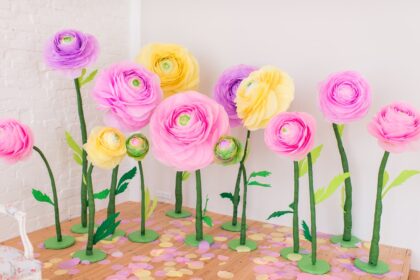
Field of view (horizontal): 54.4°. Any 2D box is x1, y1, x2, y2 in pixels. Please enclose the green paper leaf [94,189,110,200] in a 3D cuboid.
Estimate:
[{"bbox_3d":[-0.778,0.393,2.941,0.115,0.083,0.050,1,11,0],"label":"green paper leaf"}]

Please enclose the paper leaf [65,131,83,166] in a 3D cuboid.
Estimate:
[{"bbox_3d":[-1.082,0.067,3.237,0.143,0.285,0.060,0,7,-11],"label":"paper leaf"}]

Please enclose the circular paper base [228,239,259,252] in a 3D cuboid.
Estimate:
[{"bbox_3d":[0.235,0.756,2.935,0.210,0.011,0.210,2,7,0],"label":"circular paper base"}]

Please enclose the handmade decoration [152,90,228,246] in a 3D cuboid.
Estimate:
[{"bbox_3d":[-0.148,0.207,2.856,0.552,1.099,0.370,3,7,11],"label":"handmade decoration"}]

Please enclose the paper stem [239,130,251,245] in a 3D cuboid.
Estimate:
[{"bbox_3d":[0.253,0.348,2.995,0.088,0.836,0.060,2,7,0],"label":"paper stem"}]

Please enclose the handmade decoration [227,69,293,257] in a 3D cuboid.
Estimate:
[{"bbox_3d":[0.402,0.134,3.181,0.460,1.405,0.430,-5,12,-29],"label":"handmade decoration"}]

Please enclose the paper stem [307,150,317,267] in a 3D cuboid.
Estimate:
[{"bbox_3d":[0.630,0.432,2.528,0.059,0.717,0.045,0,7,0],"label":"paper stem"}]

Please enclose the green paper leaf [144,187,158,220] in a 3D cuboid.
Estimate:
[{"bbox_3d":[-0.440,0.478,3.073,0.105,0.256,0.060,1,7,-6],"label":"green paper leaf"}]

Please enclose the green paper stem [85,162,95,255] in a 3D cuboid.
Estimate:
[{"bbox_3d":[-0.866,0.514,2.964,0.065,0.708,0.055,3,11,-1],"label":"green paper stem"}]

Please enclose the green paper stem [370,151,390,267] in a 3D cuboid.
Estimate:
[{"bbox_3d":[1.046,0.429,2.520,0.130,0.731,0.075,0,7,0],"label":"green paper stem"}]

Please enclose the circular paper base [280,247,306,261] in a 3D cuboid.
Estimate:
[{"bbox_3d":[0.656,0.859,3.112,0.230,0.014,0.230,1,11,0],"label":"circular paper base"}]

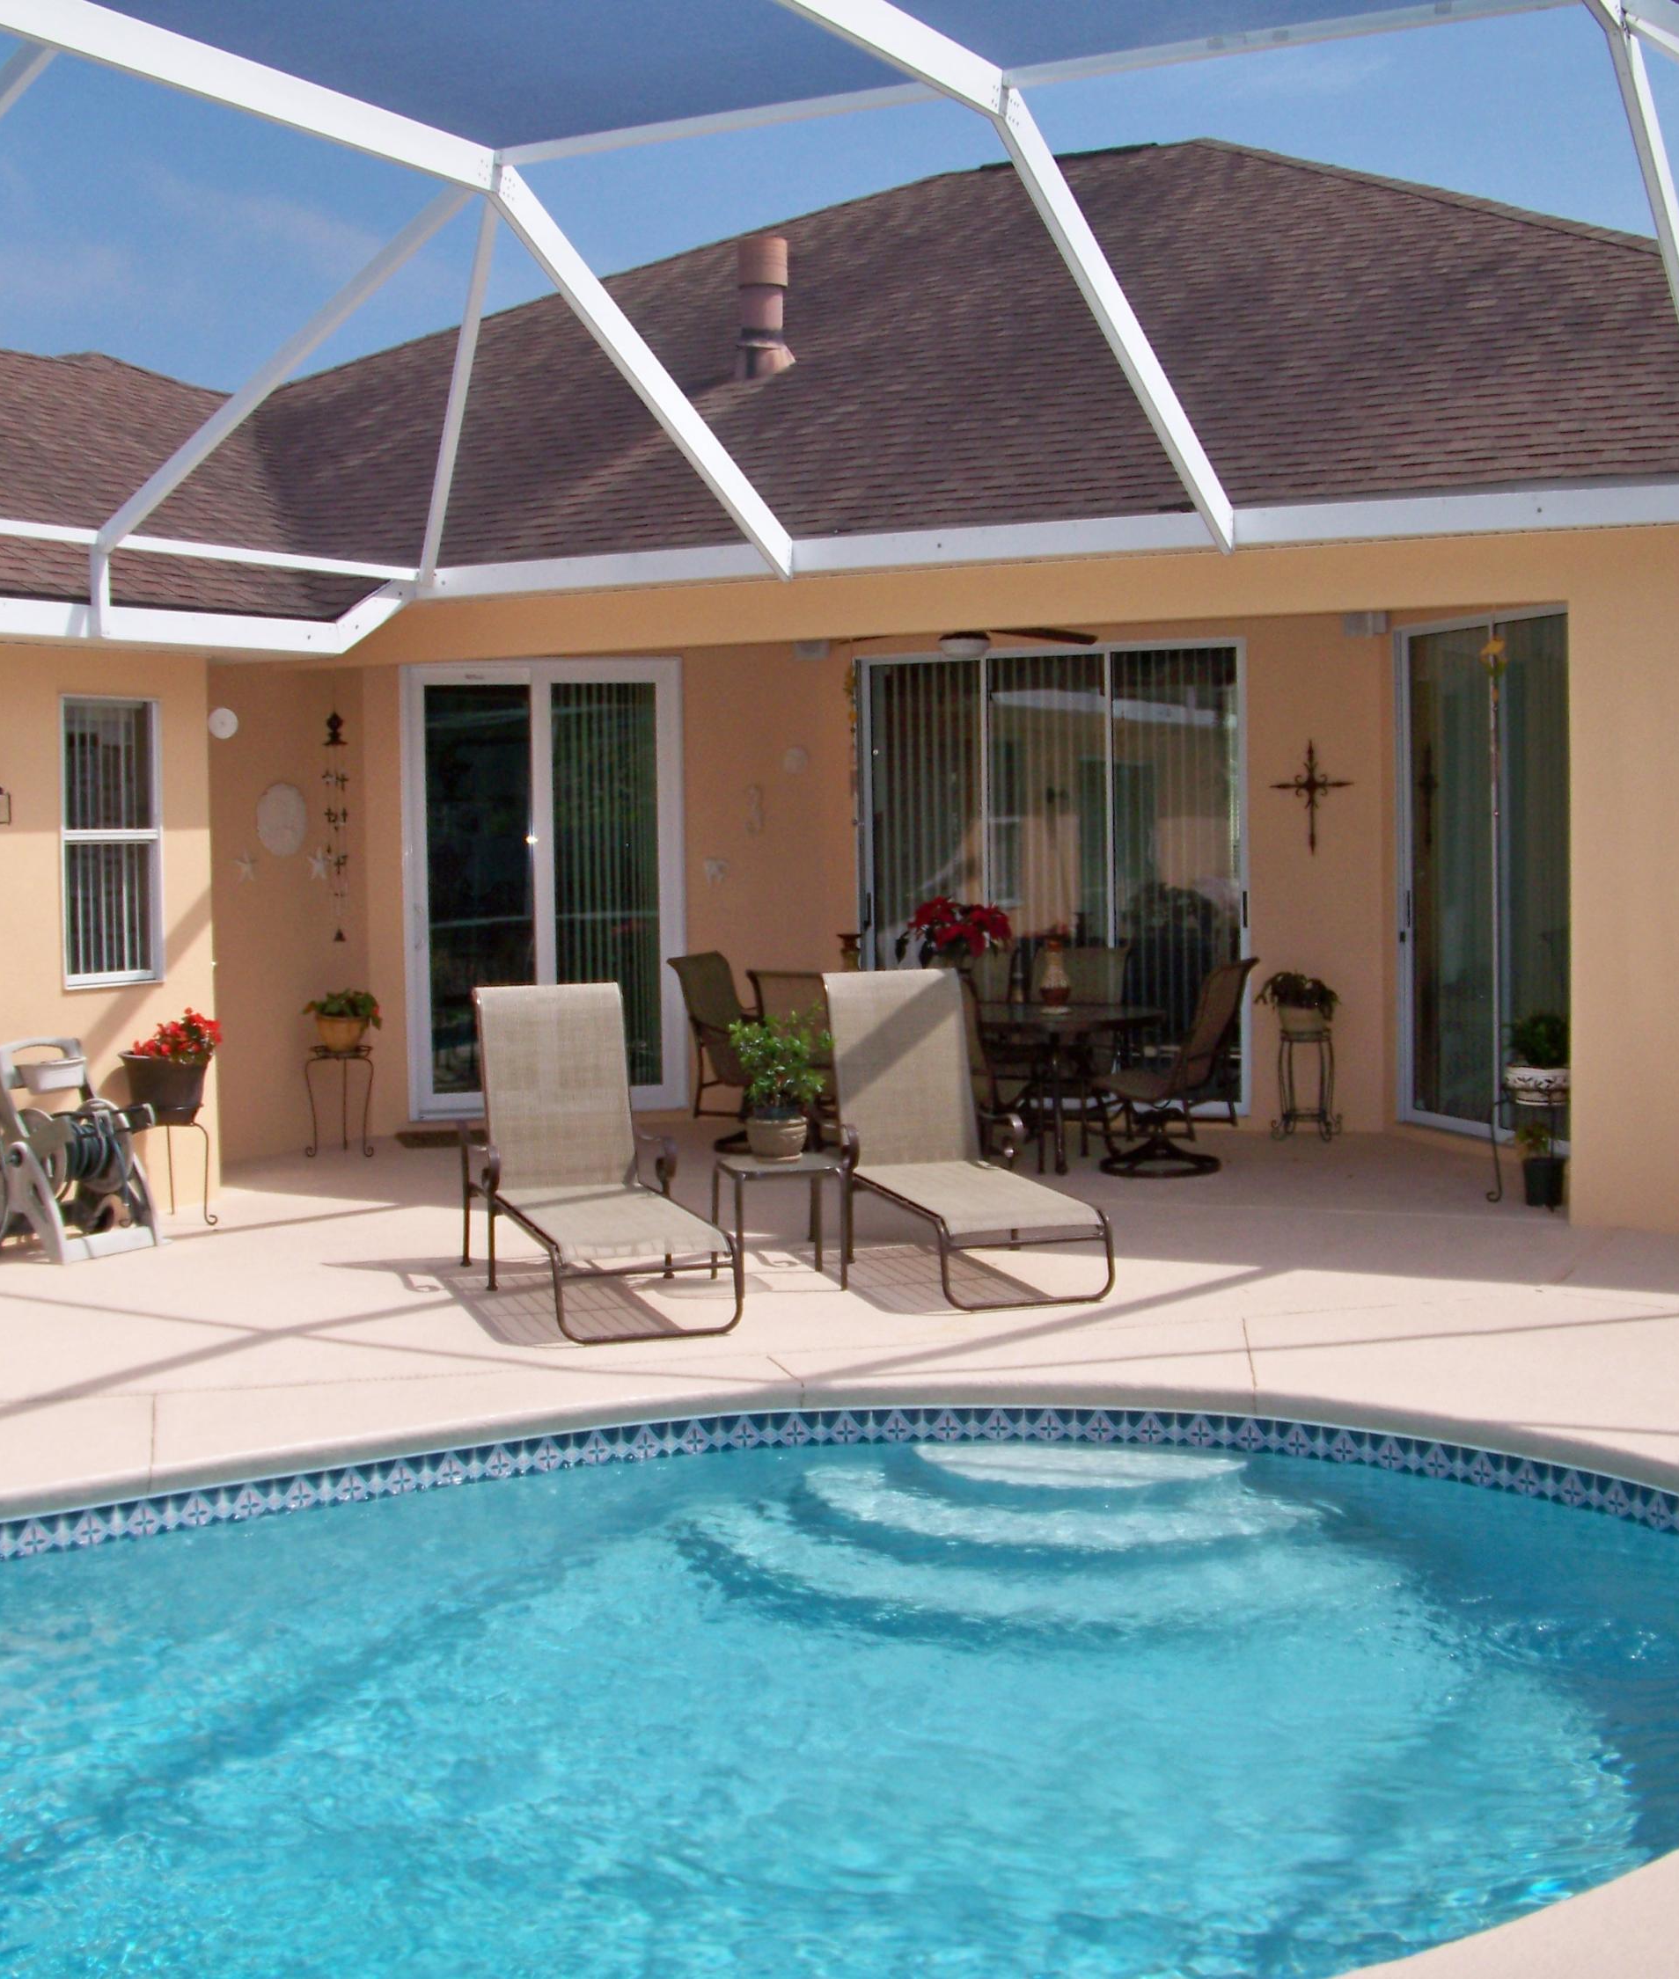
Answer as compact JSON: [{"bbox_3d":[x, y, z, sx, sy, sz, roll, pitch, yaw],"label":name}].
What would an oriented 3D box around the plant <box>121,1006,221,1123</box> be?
[{"bbox_3d":[-2.814,0.321,10.580,0.420,0.475,0.410,-1,3,0],"label":"plant"}]

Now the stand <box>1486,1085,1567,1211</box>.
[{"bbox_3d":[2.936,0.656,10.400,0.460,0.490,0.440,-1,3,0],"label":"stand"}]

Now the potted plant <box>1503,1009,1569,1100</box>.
[{"bbox_3d":[2.919,0.277,10.400,0.360,0.385,0.350,-1,3,0],"label":"potted plant"}]

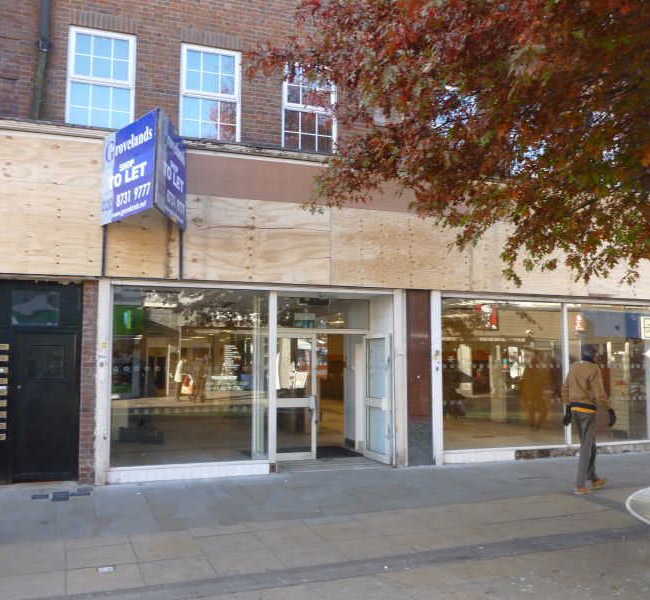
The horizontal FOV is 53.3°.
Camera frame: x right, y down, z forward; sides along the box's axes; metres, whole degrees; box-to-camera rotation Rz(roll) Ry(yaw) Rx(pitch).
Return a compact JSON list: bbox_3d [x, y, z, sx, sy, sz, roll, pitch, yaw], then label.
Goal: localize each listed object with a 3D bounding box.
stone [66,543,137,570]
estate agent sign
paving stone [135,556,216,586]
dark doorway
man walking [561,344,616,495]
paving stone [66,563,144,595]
[{"bbox_3d":[-1.972,2.276,5.685,0.571,0.050,0.570,2,-4,-22],"label":"stone"},{"bbox_3d":[-2.244,-1.630,8.264,1.109,1.192,1.349,2,-5,-20],"label":"estate agent sign"},{"bbox_3d":[-1.228,2.256,5.346,0.566,0.050,0.568,2,-4,-22],"label":"paving stone"},{"bbox_3d":[-3.678,1.419,8.626,0.780,1.940,0.100,2,-5,-20],"label":"dark doorway"},{"bbox_3d":[3.443,1.530,8.473,0.600,1.881,0.520,2,-5,-22],"label":"man walking"},{"bbox_3d":[-1.762,2.240,5.155,0.563,0.050,0.572,2,-4,-22],"label":"paving stone"}]

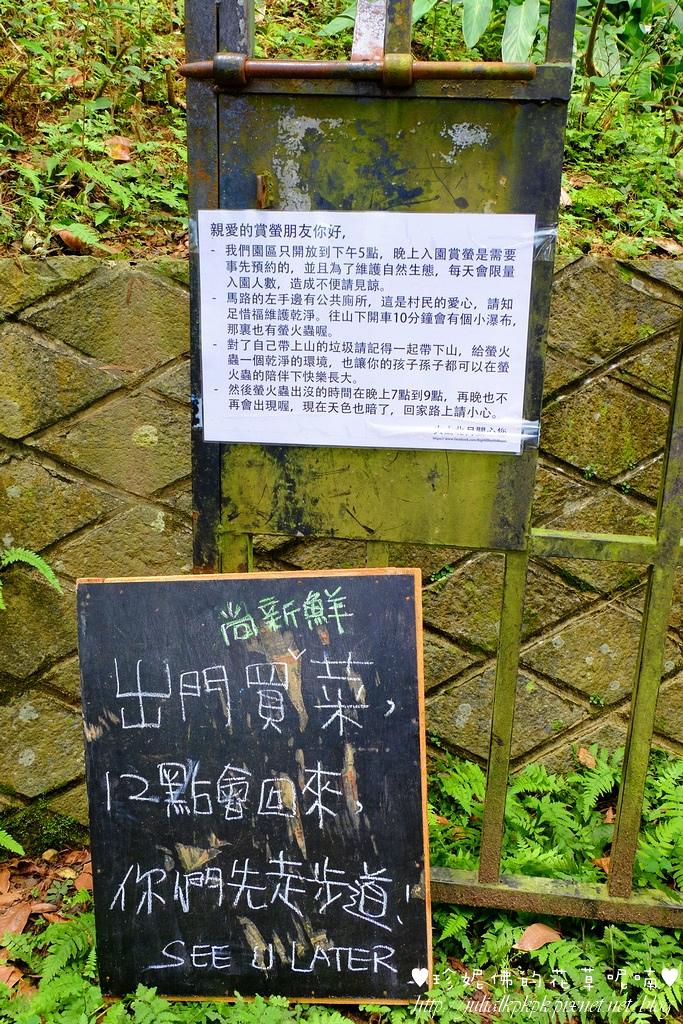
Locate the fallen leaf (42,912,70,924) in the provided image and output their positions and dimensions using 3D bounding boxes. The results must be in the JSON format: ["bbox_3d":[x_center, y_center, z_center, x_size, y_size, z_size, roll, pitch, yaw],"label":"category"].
[{"bbox_3d":[-0.451,0.645,1.580,0.046,0.013,0.022,2,16,0],"label":"fallen leaf"}]

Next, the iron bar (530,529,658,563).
[{"bbox_3d":[0.338,0.049,1.353,0.166,0.029,0.030,3,16,5],"label":"iron bar"}]

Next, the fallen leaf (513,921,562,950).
[{"bbox_3d":[0.295,0.640,1.500,0.072,0.024,0.040,2,16,0],"label":"fallen leaf"}]

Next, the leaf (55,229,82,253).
[{"bbox_3d":[-0.461,-0.458,1.680,0.046,0.030,0.034,2,16,0],"label":"leaf"}]

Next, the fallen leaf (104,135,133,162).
[{"bbox_3d":[-0.415,-0.679,1.860,0.053,0.034,0.042,2,16,0],"label":"fallen leaf"}]

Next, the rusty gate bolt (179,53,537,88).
[{"bbox_3d":[0.017,-0.527,1.184,0.425,0.036,0.038,3,16,5],"label":"rusty gate bolt"}]

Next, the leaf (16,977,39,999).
[{"bbox_3d":[-0.454,0.688,1.440,0.032,0.014,0.030,2,16,0],"label":"leaf"}]

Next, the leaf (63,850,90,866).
[{"bbox_3d":[-0.453,0.592,1.700,0.046,0.014,0.028,2,16,0],"label":"leaf"}]

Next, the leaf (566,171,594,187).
[{"bbox_3d":[0.461,-0.641,1.920,0.050,0.022,0.030,2,16,0],"label":"leaf"}]

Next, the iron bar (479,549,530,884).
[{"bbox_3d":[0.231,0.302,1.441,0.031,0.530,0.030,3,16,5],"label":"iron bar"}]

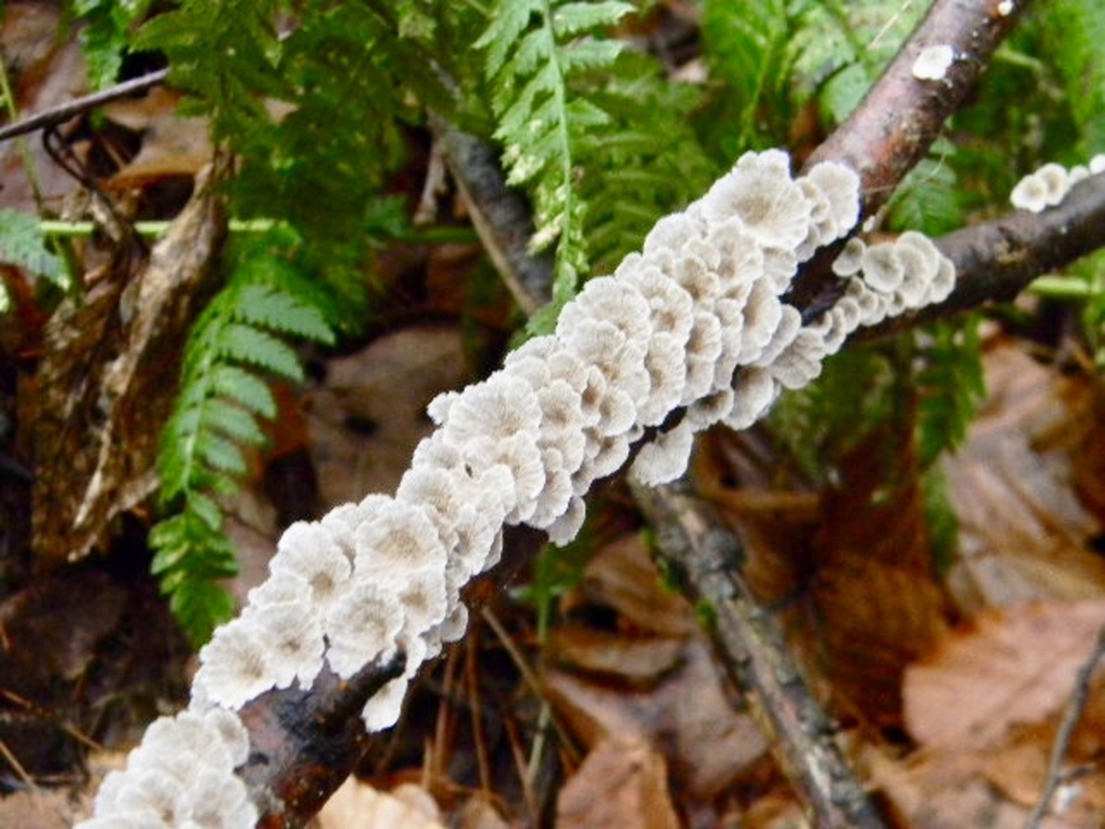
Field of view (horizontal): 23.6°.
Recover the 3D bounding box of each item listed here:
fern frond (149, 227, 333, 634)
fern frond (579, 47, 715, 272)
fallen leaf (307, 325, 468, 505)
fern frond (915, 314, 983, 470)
[{"bbox_3d":[-0.089,0.006,0.760,0.050,0.125,0.040,10,34,-7],"label":"fern frond"},{"bbox_3d":[0.028,-0.080,0.840,0.046,0.078,0.030,0,35,0],"label":"fern frond"},{"bbox_3d":[-0.054,0.002,0.880,0.062,0.016,0.070,0,50,0],"label":"fallen leaf"},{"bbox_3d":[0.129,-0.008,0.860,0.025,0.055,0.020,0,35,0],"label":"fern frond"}]

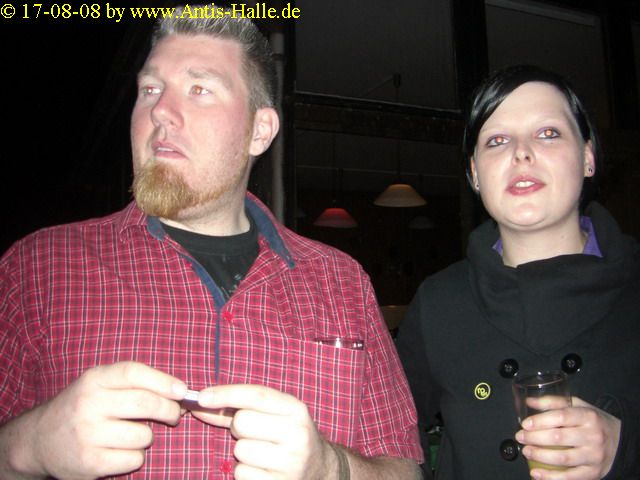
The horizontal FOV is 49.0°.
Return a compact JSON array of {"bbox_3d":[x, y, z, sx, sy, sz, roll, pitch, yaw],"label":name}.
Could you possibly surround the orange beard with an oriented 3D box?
[{"bbox_3d":[-0.182,-0.059,0.840,0.080,0.064,0.052,-5,-9,29],"label":"orange beard"}]

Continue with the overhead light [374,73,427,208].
[{"bbox_3d":[0.613,-0.804,5.478,0.420,1.049,0.420,-1,-8,0],"label":"overhead light"}]

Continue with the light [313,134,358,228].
[{"bbox_3d":[0.142,-0.599,6.550,0.420,0.930,0.420,-1,-8,0],"label":"light"}]

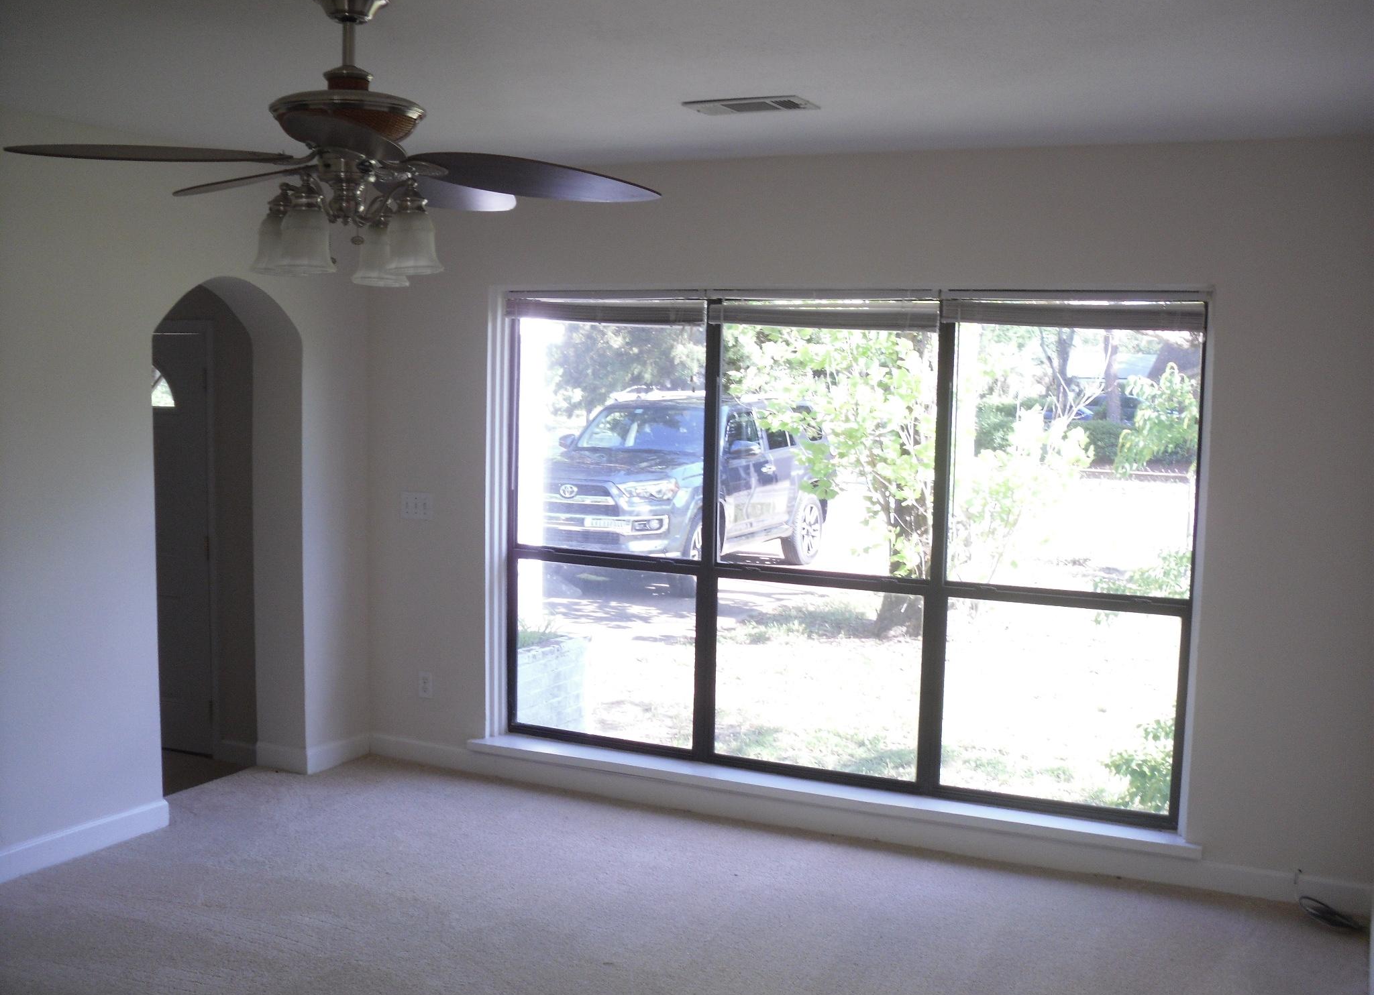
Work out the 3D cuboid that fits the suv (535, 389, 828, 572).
[{"bbox_3d":[-0.027,-0.167,14.000,1.960,1.810,4.820,4,4,24],"label":"suv"}]

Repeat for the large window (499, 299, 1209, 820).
[{"bbox_3d":[0.463,0.146,5.138,2.660,1.790,0.100,4,6,25],"label":"large window"}]

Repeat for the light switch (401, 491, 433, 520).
[{"bbox_3d":[-1.113,0.035,5.716,0.163,0.115,0.015,4,6,25],"label":"light switch"}]

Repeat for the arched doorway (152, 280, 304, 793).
[{"bbox_3d":[-1.798,0.159,5.252,0.260,1.980,0.790,4,6,25],"label":"arched doorway"}]

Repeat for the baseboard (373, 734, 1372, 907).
[{"bbox_3d":[0.377,1.151,5.126,3.900,0.095,0.020,4,6,25],"label":"baseboard"}]

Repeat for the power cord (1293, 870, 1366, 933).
[{"bbox_3d":[1.984,1.243,4.293,0.210,0.115,0.150,4,6,25],"label":"power cord"}]

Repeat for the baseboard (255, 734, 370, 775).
[{"bbox_3d":[-1.582,1.052,5.830,0.275,0.092,0.370,4,6,25],"label":"baseboard"}]

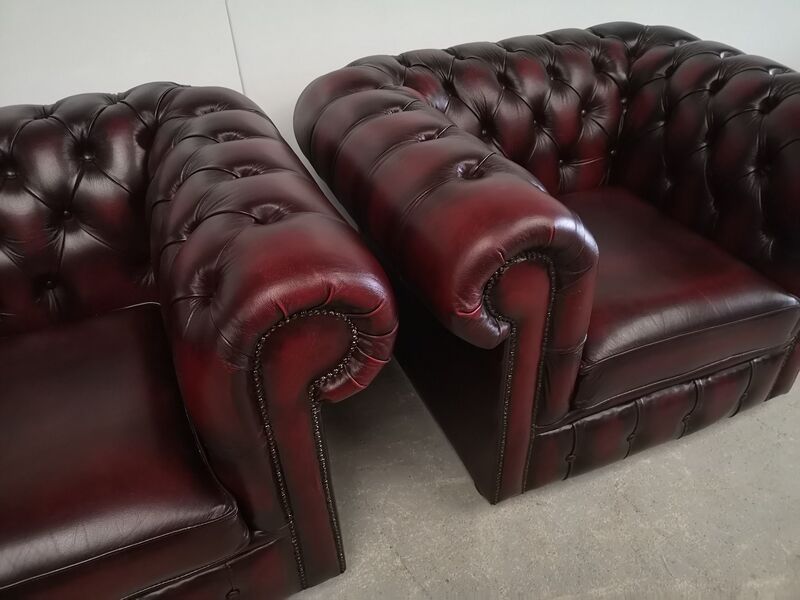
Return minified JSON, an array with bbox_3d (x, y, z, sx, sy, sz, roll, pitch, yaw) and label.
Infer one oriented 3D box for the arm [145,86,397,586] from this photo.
[{"bbox_3d":[-0.297,0.014,1.290,0.264,0.702,0.876,-17,41,-18],"label":"arm"}]

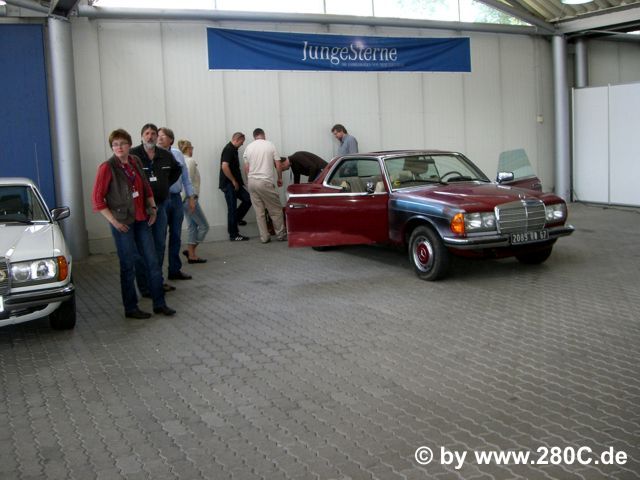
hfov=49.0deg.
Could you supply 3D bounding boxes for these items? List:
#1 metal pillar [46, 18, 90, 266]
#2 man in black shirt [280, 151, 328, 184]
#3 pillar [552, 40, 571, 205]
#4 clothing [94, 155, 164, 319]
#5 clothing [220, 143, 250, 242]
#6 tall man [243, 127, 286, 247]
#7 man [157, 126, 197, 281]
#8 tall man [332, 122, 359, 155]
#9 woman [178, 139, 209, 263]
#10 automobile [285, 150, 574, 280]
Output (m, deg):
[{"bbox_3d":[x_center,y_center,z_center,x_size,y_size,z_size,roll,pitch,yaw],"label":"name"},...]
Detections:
[{"bbox_3d":[-3.761,-1.508,10.468,0.320,3.650,0.320,-6,8,-24],"label":"metal pillar"},{"bbox_3d":[-0.221,-0.775,11.759,0.900,1.420,0.500,-3,8,-5],"label":"man in black shirt"},{"bbox_3d":[5.306,-2.627,15.375,0.320,3.720,0.320,-6,8,-24],"label":"pillar"},{"bbox_3d":[-1.782,-0.033,6.580,0.600,1.480,0.420,-8,9,-33],"label":"clothing"},{"bbox_3d":[-1.404,-0.898,11.791,0.560,1.770,0.480,-1,8,12],"label":"clothing"},{"bbox_3d":[-0.921,-0.899,11.434,0.620,1.810,0.420,0,8,18],"label":"tall man"},{"bbox_3d":[-1.767,-0.438,8.452,0.540,1.790,0.420,-9,10,-38],"label":"man"},{"bbox_3d":[0.431,-1.019,11.992,0.420,1.790,0.500,-6,8,-24],"label":"tall man"},{"bbox_3d":[-1.768,-0.543,9.733,0.460,1.660,0.440,-5,8,-14],"label":"woman"},{"bbox_3d":[1.211,-0.495,9.296,1.820,1.400,4.640,-6,8,-25],"label":"automobile"}]

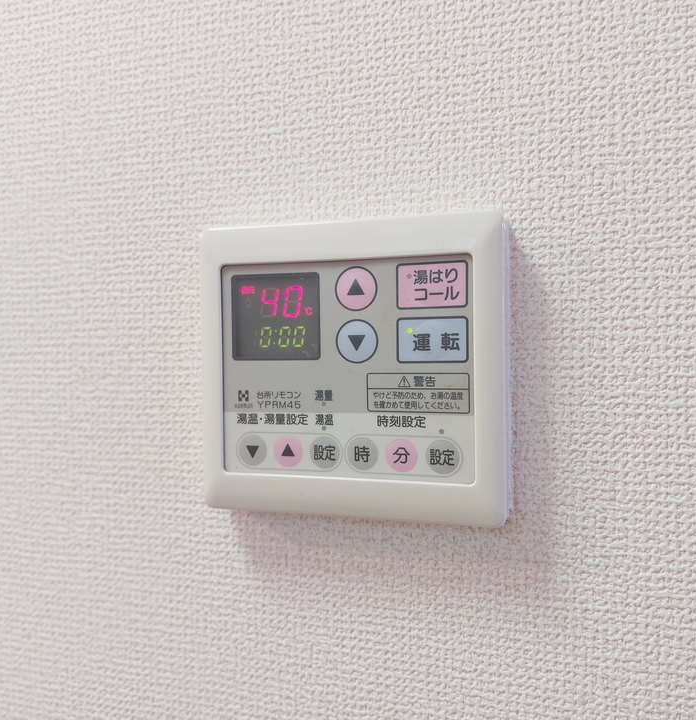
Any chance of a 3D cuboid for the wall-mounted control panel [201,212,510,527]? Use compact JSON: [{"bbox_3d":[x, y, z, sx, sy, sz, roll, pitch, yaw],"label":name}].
[{"bbox_3d":[0.000,0.004,0.277,0.130,0.121,0.020,-1,1,17],"label":"wall-mounted control panel"}]

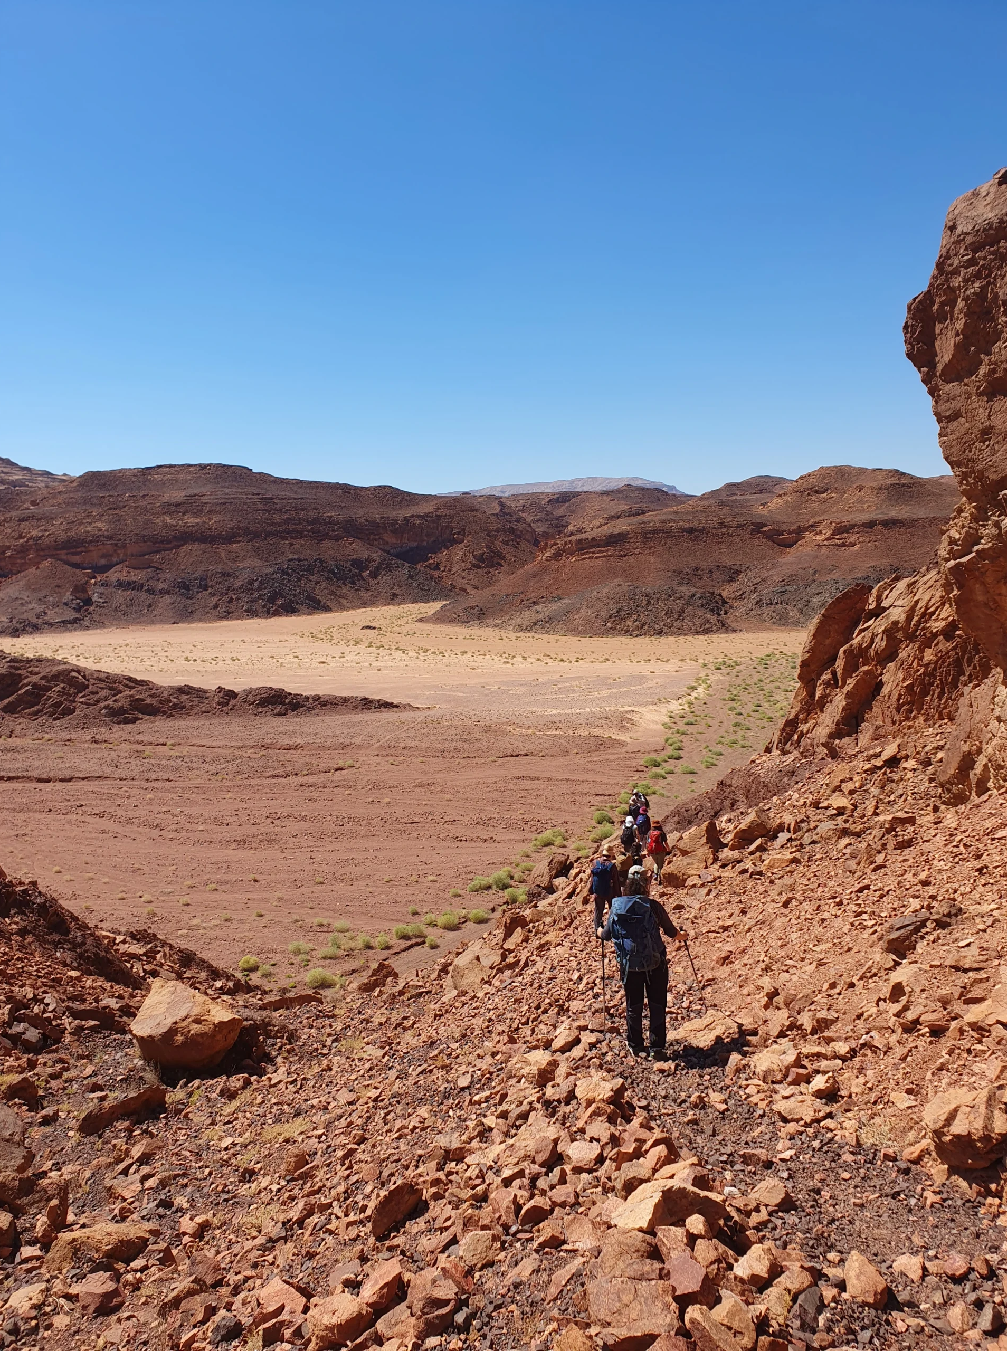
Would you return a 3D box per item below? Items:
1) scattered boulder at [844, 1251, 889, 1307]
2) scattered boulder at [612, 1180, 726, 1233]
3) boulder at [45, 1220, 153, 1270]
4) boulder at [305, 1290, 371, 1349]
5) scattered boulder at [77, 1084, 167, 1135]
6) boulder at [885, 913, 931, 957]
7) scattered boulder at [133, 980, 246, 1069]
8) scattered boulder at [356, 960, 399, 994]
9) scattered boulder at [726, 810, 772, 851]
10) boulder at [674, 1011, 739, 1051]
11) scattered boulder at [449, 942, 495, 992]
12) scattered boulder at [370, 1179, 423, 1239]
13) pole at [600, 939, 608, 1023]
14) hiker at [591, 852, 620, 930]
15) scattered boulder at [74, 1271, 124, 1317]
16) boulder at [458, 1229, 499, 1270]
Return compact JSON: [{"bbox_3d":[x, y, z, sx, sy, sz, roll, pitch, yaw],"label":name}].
[{"bbox_3d":[1.340,2.225,3.749,0.150,0.160,0.150,1,5,15],"label":"scattered boulder"},{"bbox_3d":[0.722,2.309,4.409,0.450,0.170,0.240,1,5,10],"label":"scattered boulder"},{"bbox_3d":[-2.586,3.653,6.500,0.650,0.210,0.330,-3,6,-31],"label":"boulder"},{"bbox_3d":[-0.768,3.019,4.750,0.310,0.210,0.250,-2,5,-20],"label":"boulder"},{"bbox_3d":[-3.825,4.360,10.200,0.880,0.340,0.400,-4,6,-39],"label":"scattered boulder"},{"bbox_3d":[3.425,2.195,8.600,0.380,0.310,0.300,0,5,2],"label":"boulder"},{"bbox_3d":[-4.427,4.858,14.200,1.481,1.108,1.185,-3,6,-28],"label":"scattered boulder"},{"bbox_3d":[-2.361,5.650,19.000,0.780,0.591,0.585,-2,5,-17],"label":"scattered boulder"},{"bbox_3d":[6.687,4.213,27.650,1.150,0.900,0.850,-1,5,-15],"label":"scattered boulder"},{"bbox_3d":[1.832,3.212,9.151,0.540,0.220,0.380,2,5,20],"label":"boulder"},{"bbox_3d":[-0.532,4.821,16.762,0.680,0.680,0.550,-1,5,-15],"label":"scattered boulder"},{"bbox_3d":[-0.653,3.255,6.200,0.340,0.310,0.230,-4,6,-36],"label":"scattered boulder"},{"bbox_3d":[0.891,2.730,9.045,0.040,1.150,0.050,-3,11,0],"label":"pole"},{"bbox_3d":[1.980,4.215,19.621,0.580,1.720,0.480,1,5,6],"label":"hiker"},{"bbox_3d":[-2.312,3.533,5.800,0.280,0.200,0.220,-3,6,-33],"label":"scattered boulder"},{"bbox_3d":[-0.100,2.323,4.109,0.160,0.130,0.130,0,5,0],"label":"boulder"}]

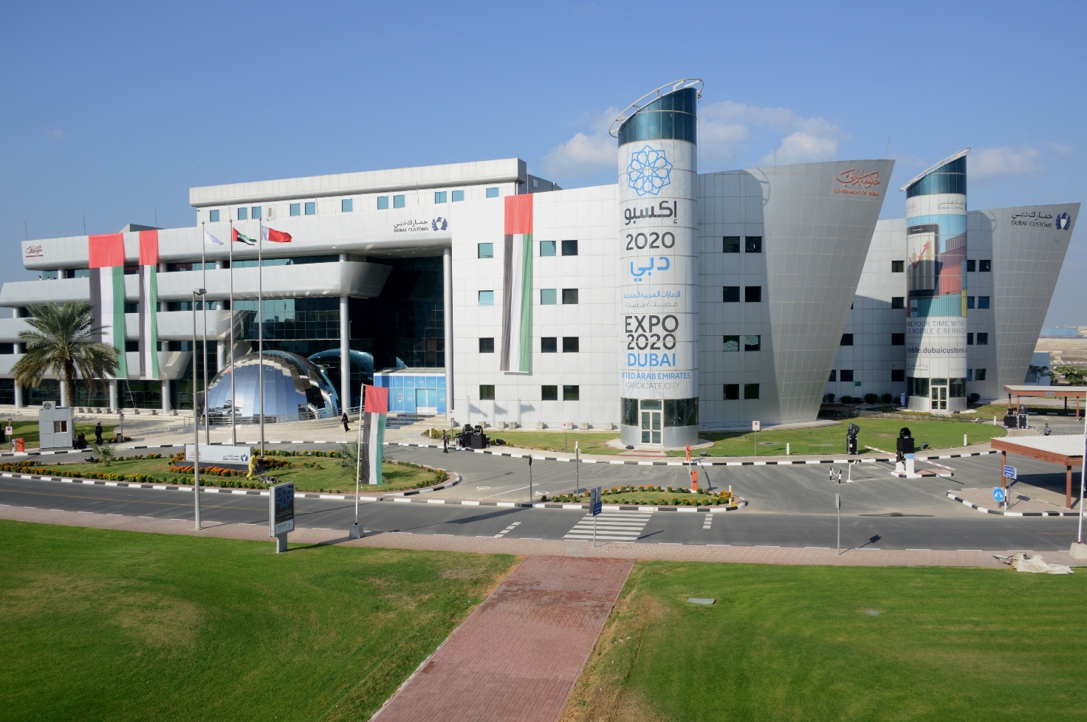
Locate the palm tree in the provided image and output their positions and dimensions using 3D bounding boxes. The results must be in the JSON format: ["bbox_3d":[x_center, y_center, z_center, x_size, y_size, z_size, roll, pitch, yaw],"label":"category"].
[{"bbox_3d":[-40.113,0.885,70.942,9.000,11.656,8.800,0,2,20],"label":"palm tree"}]

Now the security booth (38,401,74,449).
[{"bbox_3d":[-37.430,4.857,65.171,2.150,3.574,2.150,-1,2,-25],"label":"security booth"}]

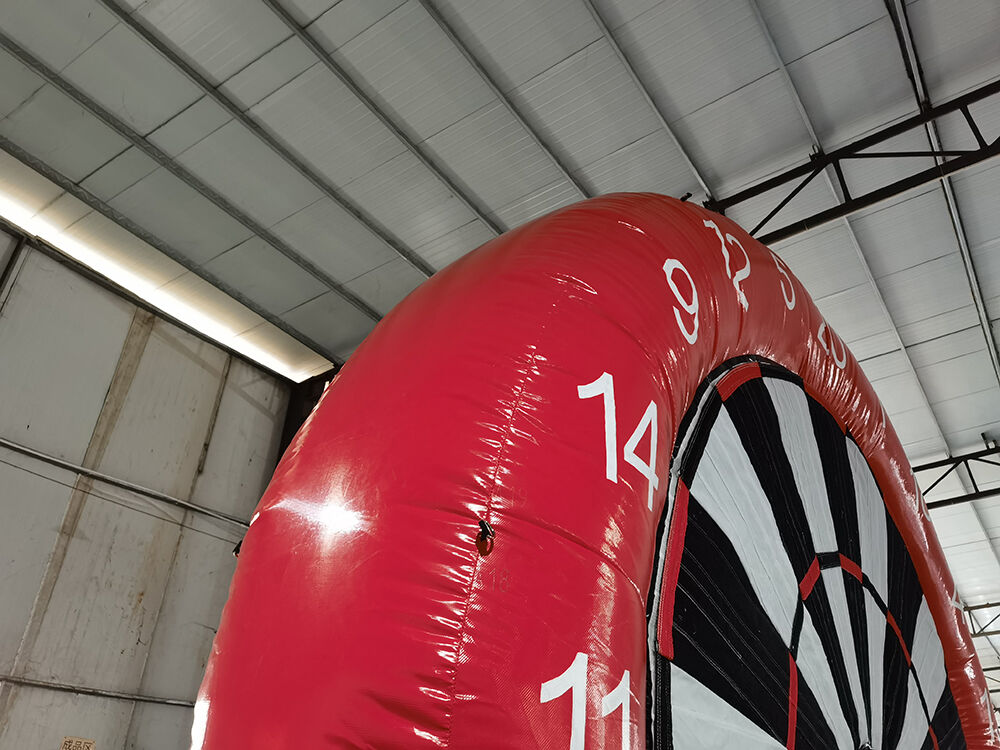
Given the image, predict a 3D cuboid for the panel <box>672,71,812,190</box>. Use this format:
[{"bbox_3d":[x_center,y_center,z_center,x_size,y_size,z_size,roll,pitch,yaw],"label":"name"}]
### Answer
[{"bbox_3d":[1.932,-1.885,6.158,0.864,0.050,0.959,-20,-36,28],"label":"panel"}]

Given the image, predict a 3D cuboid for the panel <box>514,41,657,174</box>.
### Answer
[{"bbox_3d":[0.653,-2.015,5.908,0.860,0.050,0.969,-20,-36,28],"label":"panel"}]

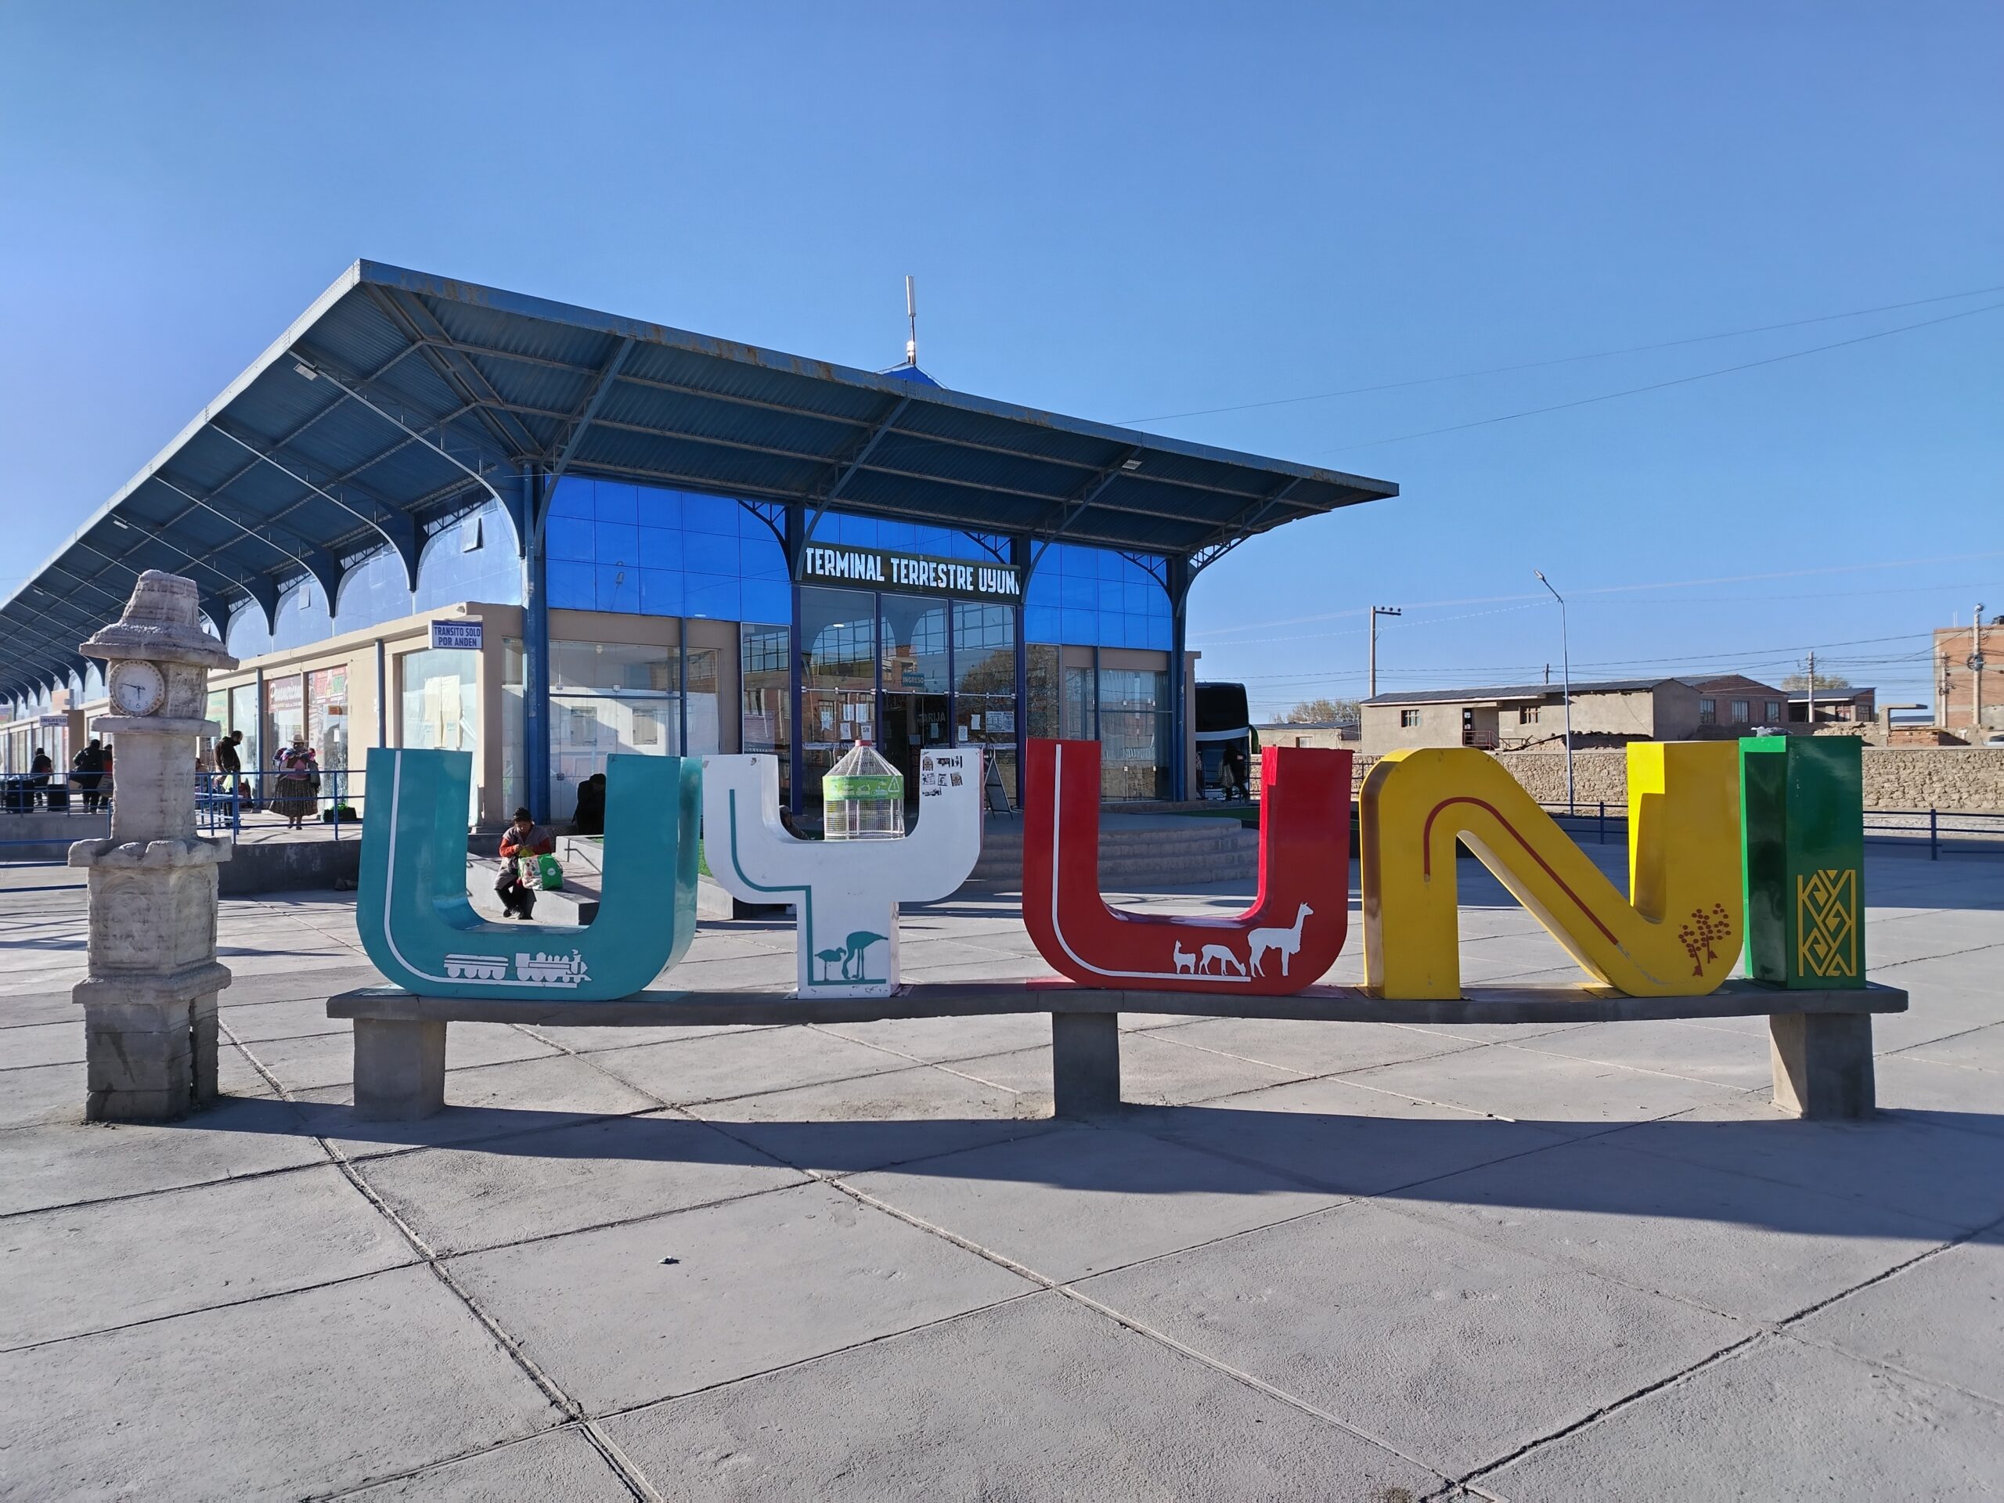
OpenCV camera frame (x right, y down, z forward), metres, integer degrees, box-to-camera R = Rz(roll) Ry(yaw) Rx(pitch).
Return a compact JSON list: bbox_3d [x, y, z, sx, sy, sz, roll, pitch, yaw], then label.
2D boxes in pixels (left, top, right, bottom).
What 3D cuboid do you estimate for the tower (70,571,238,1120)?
[{"bbox_3d":[-4.148,0.434,6.799,0.510,2.635,0.510,0,-1,-1],"label":"tower"}]

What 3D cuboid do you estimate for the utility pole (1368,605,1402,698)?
[{"bbox_3d":[21.910,-3.312,79.557,2.300,9.700,0.350,0,-1,-29],"label":"utility pole"}]

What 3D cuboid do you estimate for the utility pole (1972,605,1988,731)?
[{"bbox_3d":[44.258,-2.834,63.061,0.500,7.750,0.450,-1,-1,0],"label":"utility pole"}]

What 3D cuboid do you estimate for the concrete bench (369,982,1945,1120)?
[{"bbox_3d":[0.462,1.412,6.444,7.250,0.590,0.600,-1,-1,2],"label":"concrete bench"}]

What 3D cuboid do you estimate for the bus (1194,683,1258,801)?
[{"bbox_3d":[5.882,0.141,46.325,2.600,4.050,13.000,-1,-1,0],"label":"bus"}]

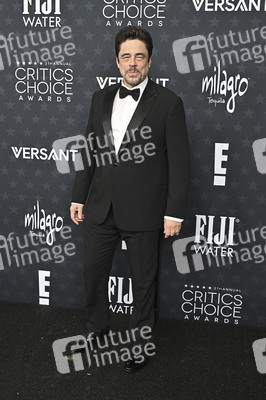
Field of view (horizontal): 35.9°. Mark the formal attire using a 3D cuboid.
[{"bbox_3d":[-0.038,0.102,2.245,0.620,1.500,0.360,7,10,29],"label":"formal attire"}]

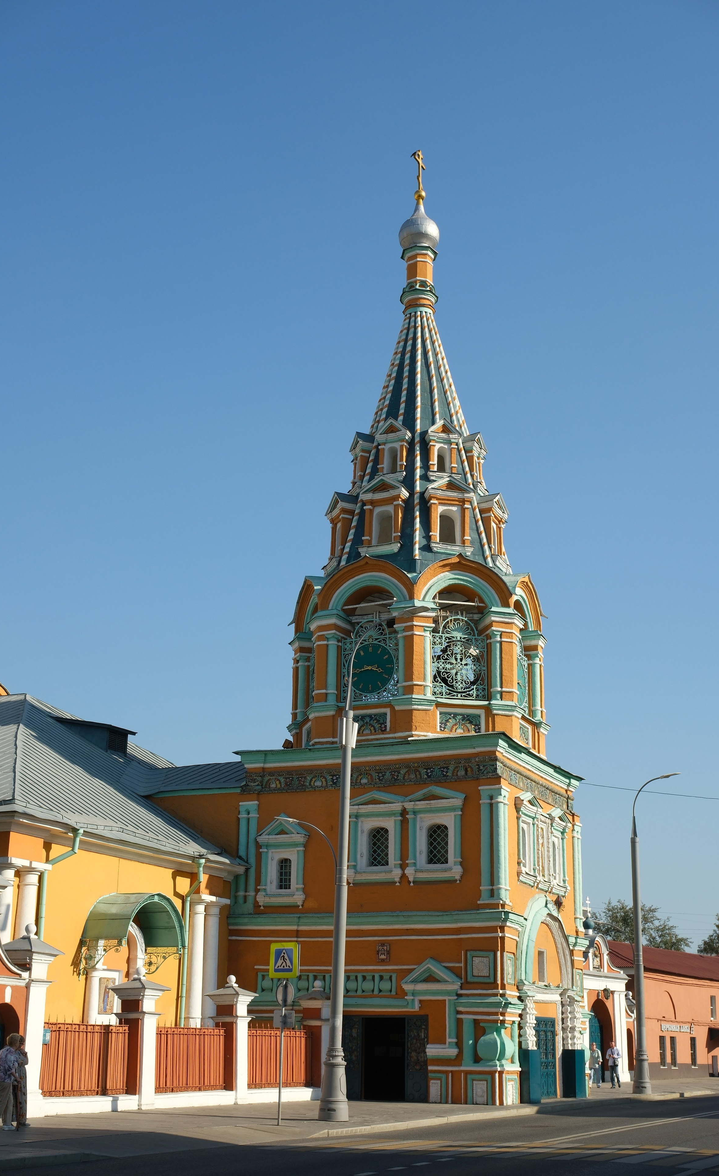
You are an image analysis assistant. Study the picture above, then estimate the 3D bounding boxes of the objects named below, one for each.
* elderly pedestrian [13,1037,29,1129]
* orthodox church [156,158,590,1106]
[{"bbox_3d":[-6.446,9.408,25.528,0.400,1.640,0.480,17,-25,-39],"label":"elderly pedestrian"},{"bbox_3d":[1.704,-0.652,48.005,10.200,35.300,9.600,-8,-21,24],"label":"orthodox church"}]

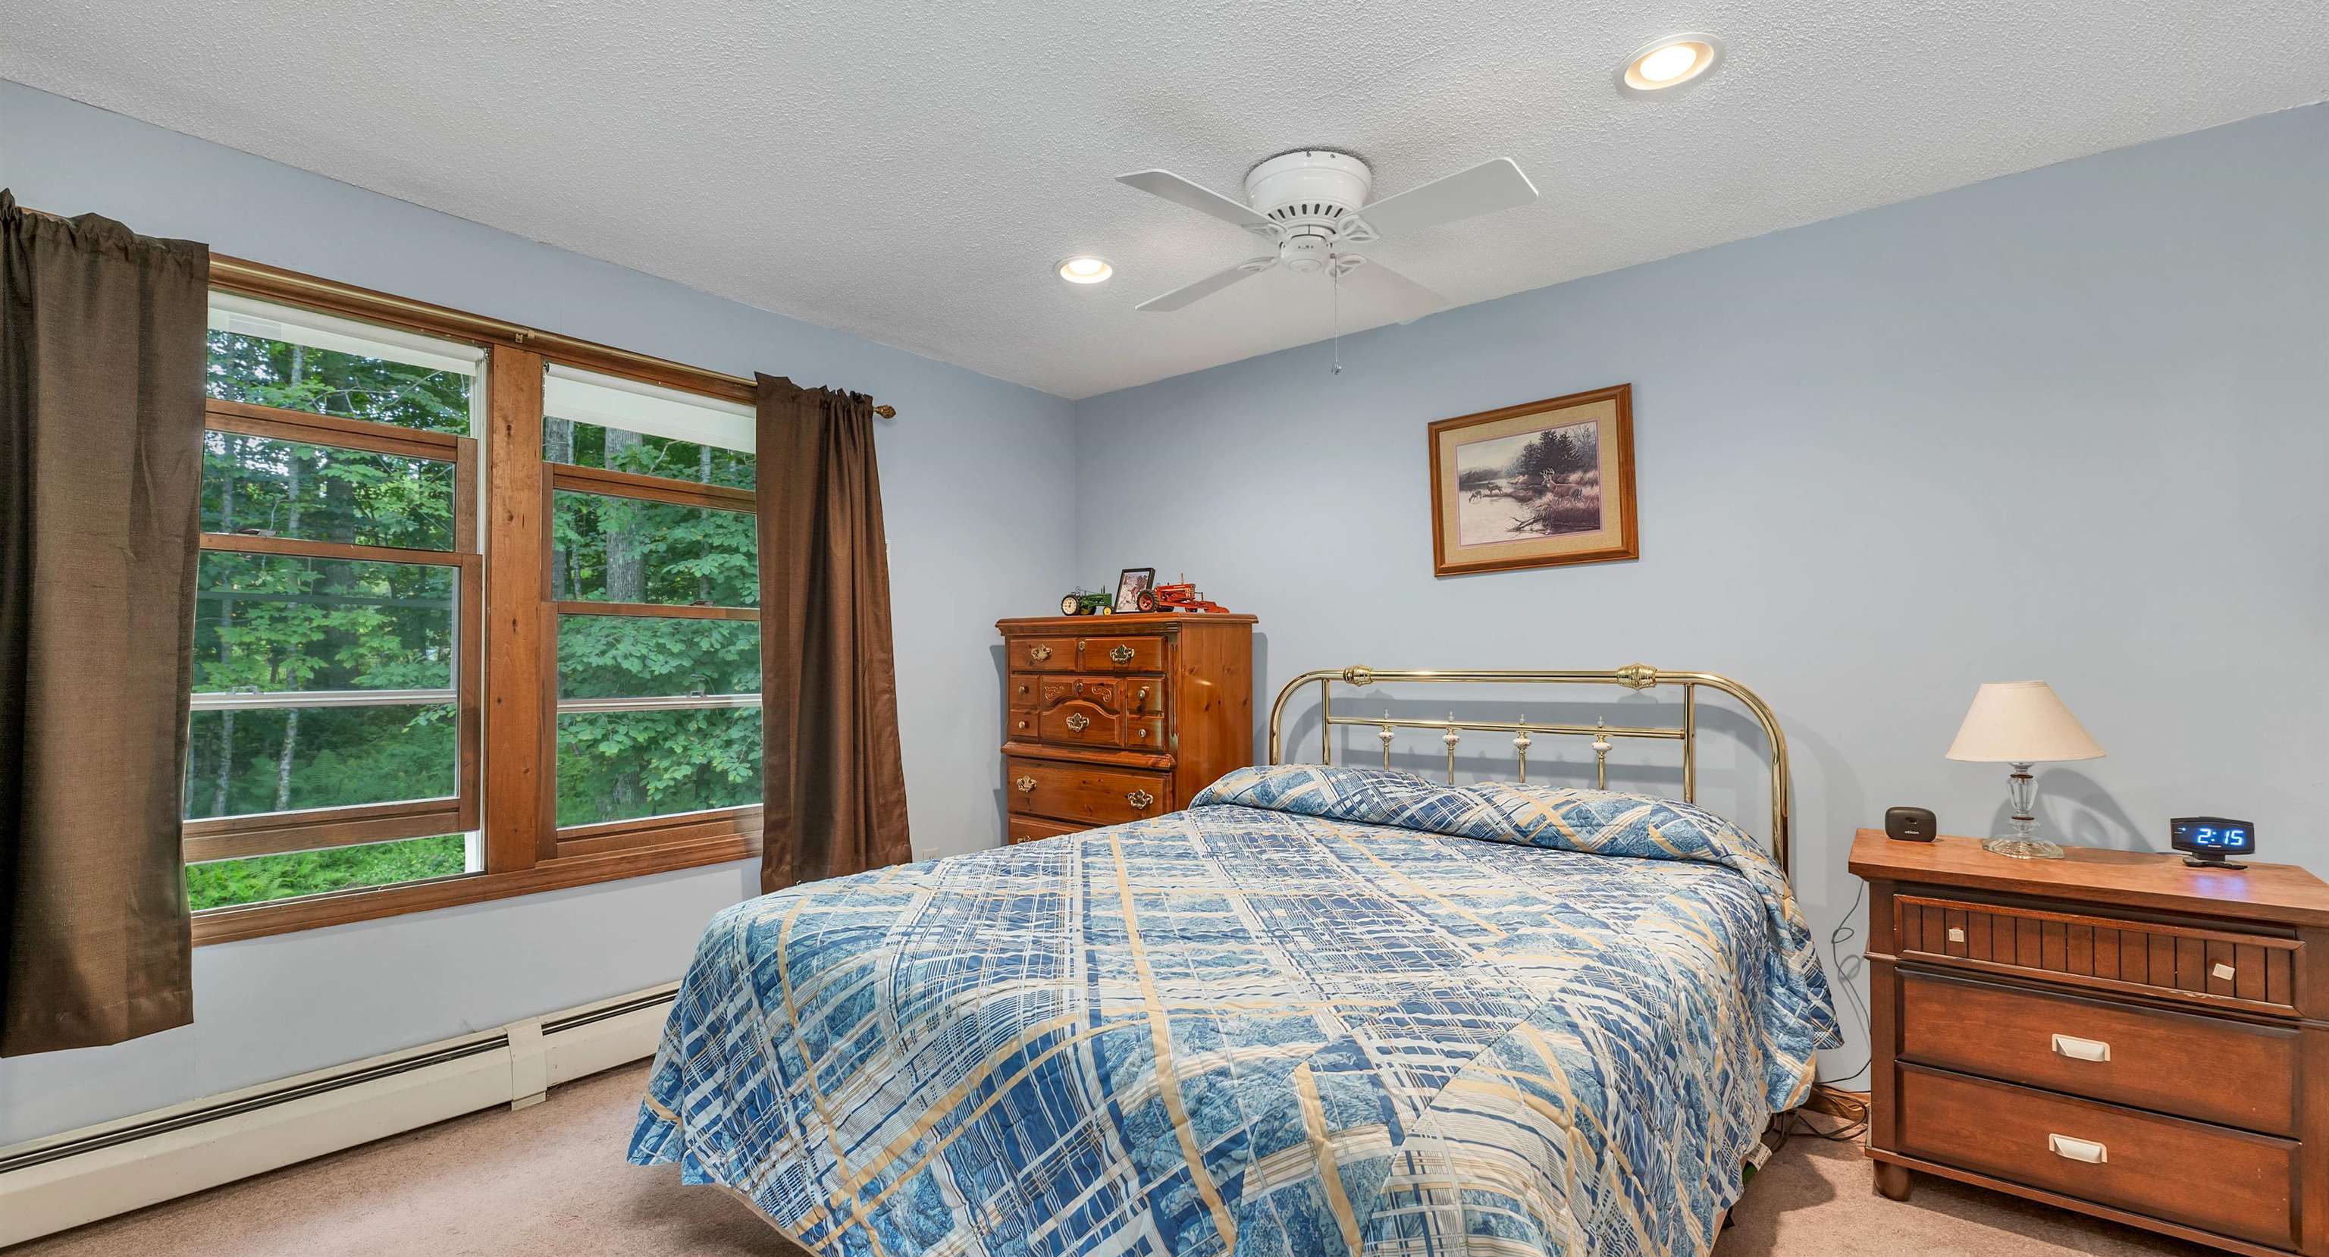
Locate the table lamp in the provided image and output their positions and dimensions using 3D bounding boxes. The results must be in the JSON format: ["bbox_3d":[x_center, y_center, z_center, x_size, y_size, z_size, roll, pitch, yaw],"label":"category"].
[{"bbox_3d":[2.021,0.329,2.138,0.274,0.395,0.274,-2,-3,38],"label":"table lamp"}]

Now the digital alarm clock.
[{"bbox_3d":[2.325,0.474,2.009,0.136,0.099,0.066,-1,-2,22],"label":"digital alarm clock"}]

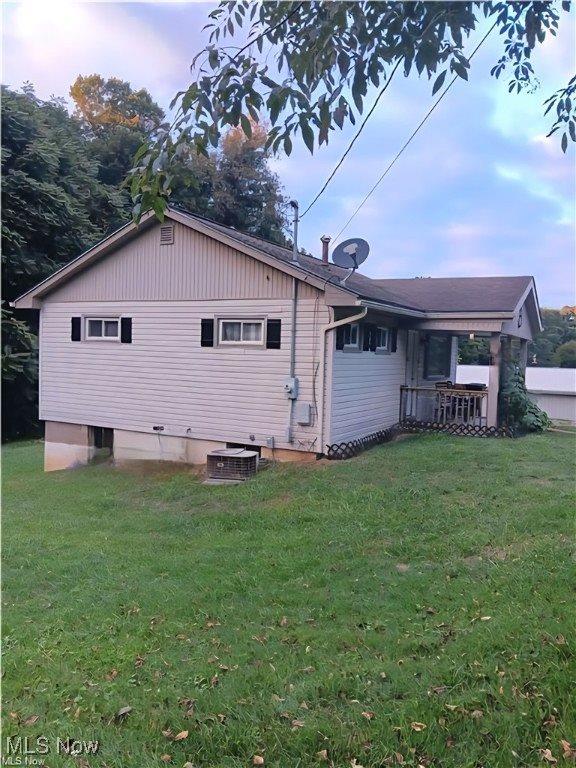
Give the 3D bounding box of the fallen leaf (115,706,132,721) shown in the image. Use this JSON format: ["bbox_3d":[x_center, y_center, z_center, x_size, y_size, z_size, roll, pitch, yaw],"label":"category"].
[{"bbox_3d":[-0.711,1.424,2.493,0.075,0.030,0.060,2,4,0],"label":"fallen leaf"}]

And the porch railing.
[{"bbox_3d":[3.483,0.533,12.981,1.930,0.820,0.090,4,4,28],"label":"porch railing"}]

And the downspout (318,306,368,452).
[{"bbox_3d":[0.942,-0.037,9.709,0.850,2.550,0.100,4,4,28],"label":"downspout"}]

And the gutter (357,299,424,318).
[{"bbox_3d":[2.099,-1.386,10.904,0.120,0.120,3.700,4,4,28],"label":"gutter"}]

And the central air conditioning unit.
[{"bbox_3d":[-0.987,1.457,10.310,0.720,0.430,0.660,2,4,13],"label":"central air conditioning unit"}]

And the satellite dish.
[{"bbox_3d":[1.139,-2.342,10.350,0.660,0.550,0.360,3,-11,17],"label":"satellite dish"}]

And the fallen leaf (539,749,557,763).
[{"bbox_3d":[0.972,1.391,2.159,0.065,0.030,0.055,2,4,0],"label":"fallen leaf"}]

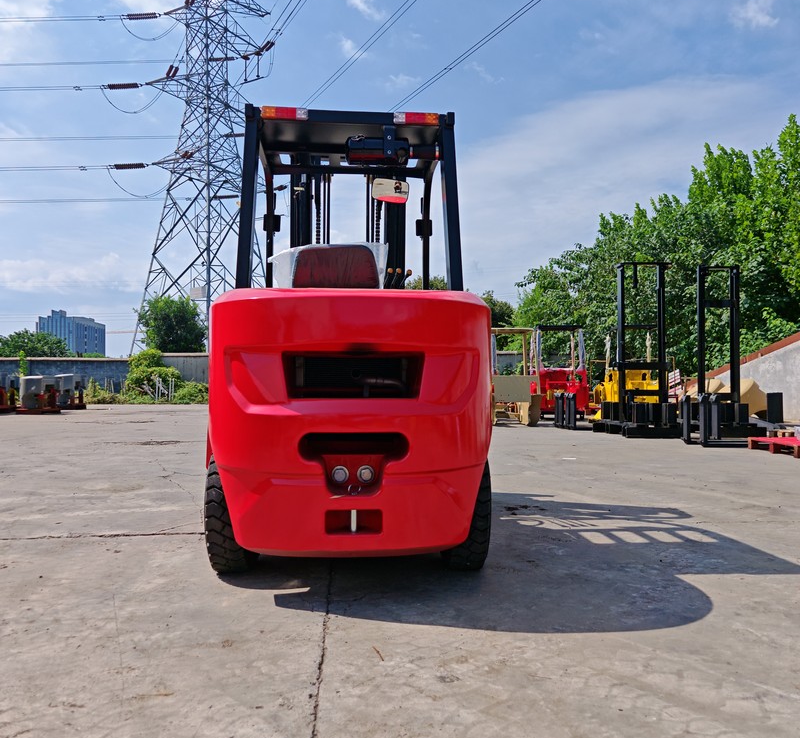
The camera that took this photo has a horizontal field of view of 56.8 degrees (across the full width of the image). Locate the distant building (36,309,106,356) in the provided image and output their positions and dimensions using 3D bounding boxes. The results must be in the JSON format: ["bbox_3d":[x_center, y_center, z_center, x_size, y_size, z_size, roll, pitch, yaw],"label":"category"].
[{"bbox_3d":[-173.000,-10.000,395.000,17.000,35.000,52.000,0,-1,-5],"label":"distant building"}]

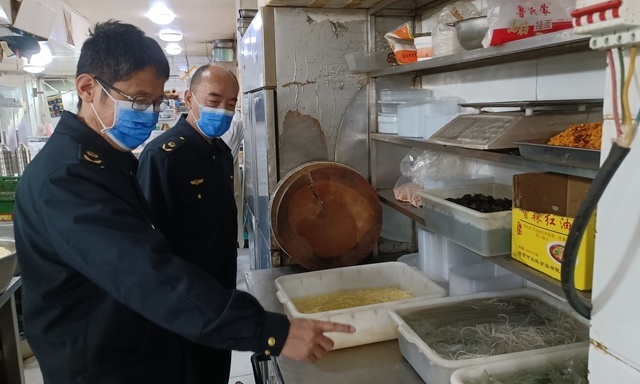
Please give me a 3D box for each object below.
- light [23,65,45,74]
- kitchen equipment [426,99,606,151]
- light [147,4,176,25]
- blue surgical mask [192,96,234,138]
[{"bbox_3d":[-5.042,-2.151,8.800,0.390,0.110,0.390,-7,11,-28],"label":"light"},{"bbox_3d":[0.553,-0.203,1.506,0.315,0.122,0.352,-4,10,-13],"label":"kitchen equipment"},{"bbox_3d":[-1.979,-2.191,6.214,0.335,0.100,0.335,-5,10,-16],"label":"light"},{"bbox_3d":[-0.327,-0.225,1.540,0.130,0.107,0.080,-10,33,-38],"label":"blue surgical mask"}]

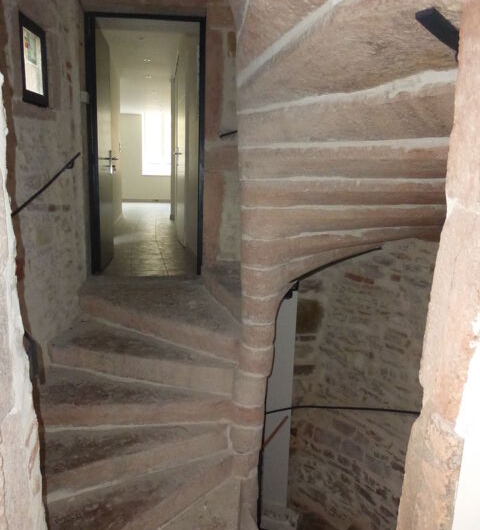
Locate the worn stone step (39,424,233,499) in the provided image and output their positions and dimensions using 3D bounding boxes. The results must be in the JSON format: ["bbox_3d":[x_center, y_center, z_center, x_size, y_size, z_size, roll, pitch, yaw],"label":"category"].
[{"bbox_3d":[-0.654,1.012,2.568,1.115,0.160,0.463,-4,12,-27],"label":"worn stone step"}]

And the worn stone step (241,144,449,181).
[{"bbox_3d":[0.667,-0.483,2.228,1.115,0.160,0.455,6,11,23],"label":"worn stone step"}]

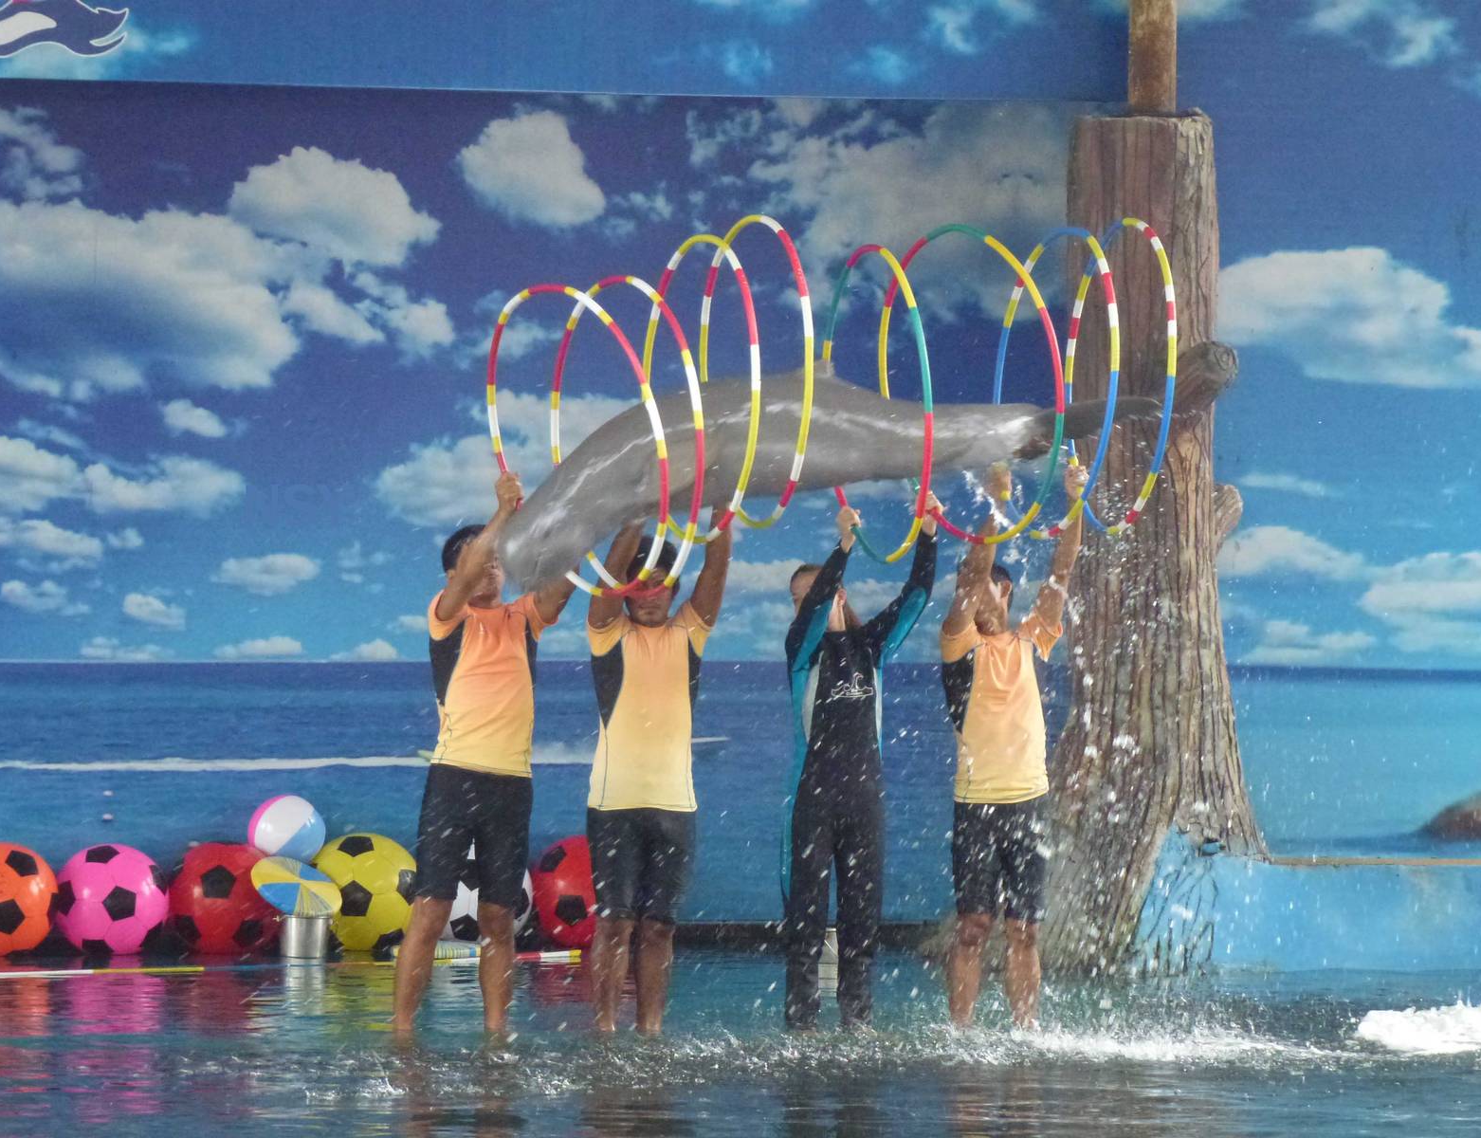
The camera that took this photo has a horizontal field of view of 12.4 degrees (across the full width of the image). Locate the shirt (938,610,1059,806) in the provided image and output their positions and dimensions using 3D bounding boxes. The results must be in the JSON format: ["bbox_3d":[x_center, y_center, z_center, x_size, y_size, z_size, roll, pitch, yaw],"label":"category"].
[{"bbox_3d":[0.850,0.457,22.200,0.400,0.620,0.280,0,0,-22],"label":"shirt"}]

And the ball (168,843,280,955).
[{"bbox_3d":[-1.806,1.157,23.800,0.394,0.394,0.394,1,3,0],"label":"ball"}]

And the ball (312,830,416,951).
[{"bbox_3d":[-1.451,1.247,26.200,0.450,0.455,0.450,0,0,0],"label":"ball"}]

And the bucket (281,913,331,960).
[{"bbox_3d":[-1.663,1.409,26.000,0.185,0.170,0.180,0,0,0],"label":"bucket"}]

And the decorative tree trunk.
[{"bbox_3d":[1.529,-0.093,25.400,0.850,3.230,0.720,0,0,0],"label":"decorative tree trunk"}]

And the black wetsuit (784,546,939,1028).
[{"bbox_3d":[0.385,0.693,22.200,0.480,1.630,0.340,0,0,-22],"label":"black wetsuit"}]

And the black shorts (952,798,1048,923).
[{"bbox_3d":[0.841,0.927,22.000,0.320,0.430,0.250,0,3,-12],"label":"black shorts"}]

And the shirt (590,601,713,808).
[{"bbox_3d":[-0.294,0.441,21.500,0.370,0.660,0.260,0,3,-12],"label":"shirt"}]

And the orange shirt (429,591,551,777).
[{"bbox_3d":[-0.812,0.372,22.000,0.400,0.600,0.280,0,0,-22],"label":"orange shirt"}]

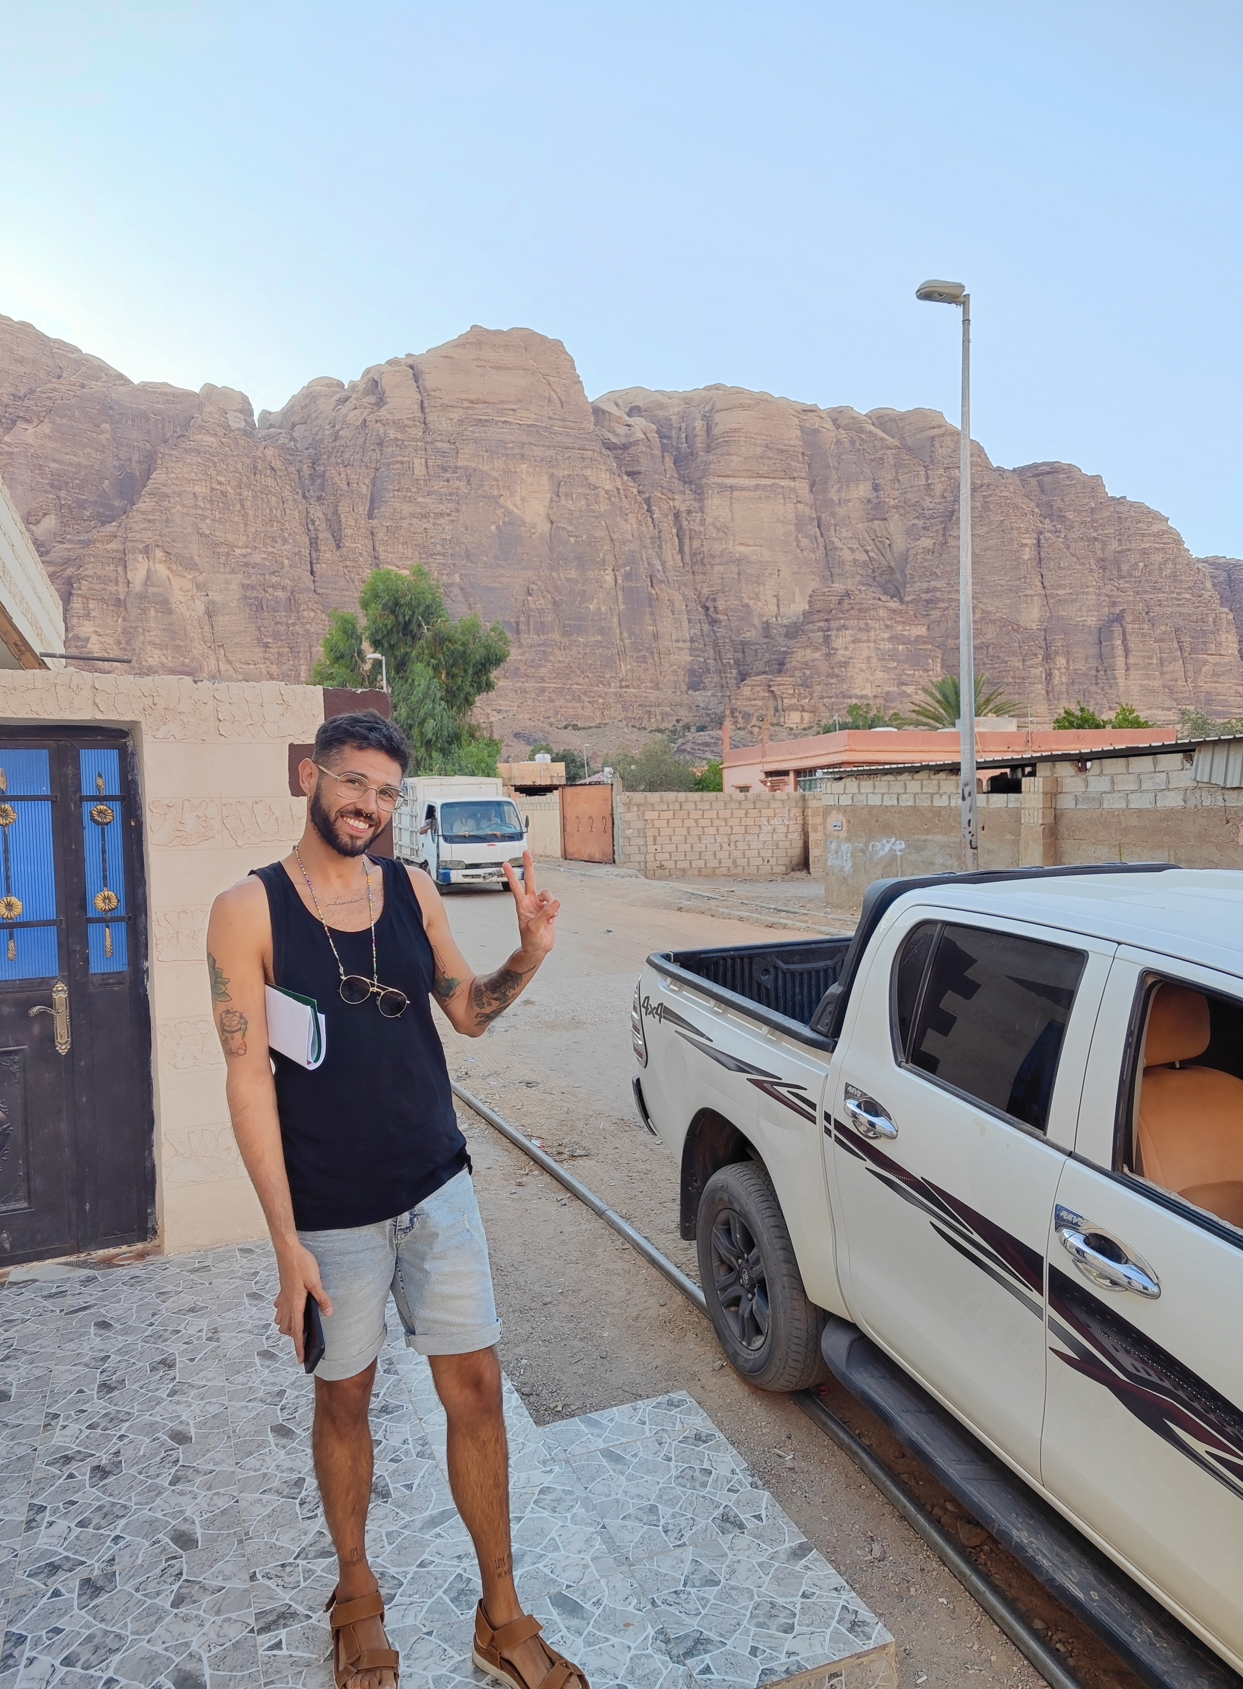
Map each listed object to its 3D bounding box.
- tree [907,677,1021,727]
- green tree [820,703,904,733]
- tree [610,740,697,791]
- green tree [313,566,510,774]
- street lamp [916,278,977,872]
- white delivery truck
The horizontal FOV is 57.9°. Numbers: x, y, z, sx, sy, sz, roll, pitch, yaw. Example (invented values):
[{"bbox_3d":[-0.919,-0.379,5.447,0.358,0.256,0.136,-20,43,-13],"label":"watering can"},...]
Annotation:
[{"bbox_3d":[17.967,-4.819,59.000,6.000,8.050,6.000,-1,2,0],"label":"tree"},{"bbox_3d":[12.875,-4.151,60.000,4.800,6.870,4.800,-1,2,0],"label":"green tree"},{"bbox_3d":[1.786,-3.169,62.000,5.000,5.260,5.000,-1,2,0],"label":"tree"},{"bbox_3d":[-8.627,-5.531,46.000,8.200,11.710,7.600,-1,2,0],"label":"green tree"},{"bbox_3d":[4.001,-2.835,13.825,0.820,8.200,0.300,-2,2,-18],"label":"street lamp"},{"bbox_3d":[-3.934,-0.297,26.428,2.000,2.550,5.700,-2,2,-20],"label":"white delivery truck"}]

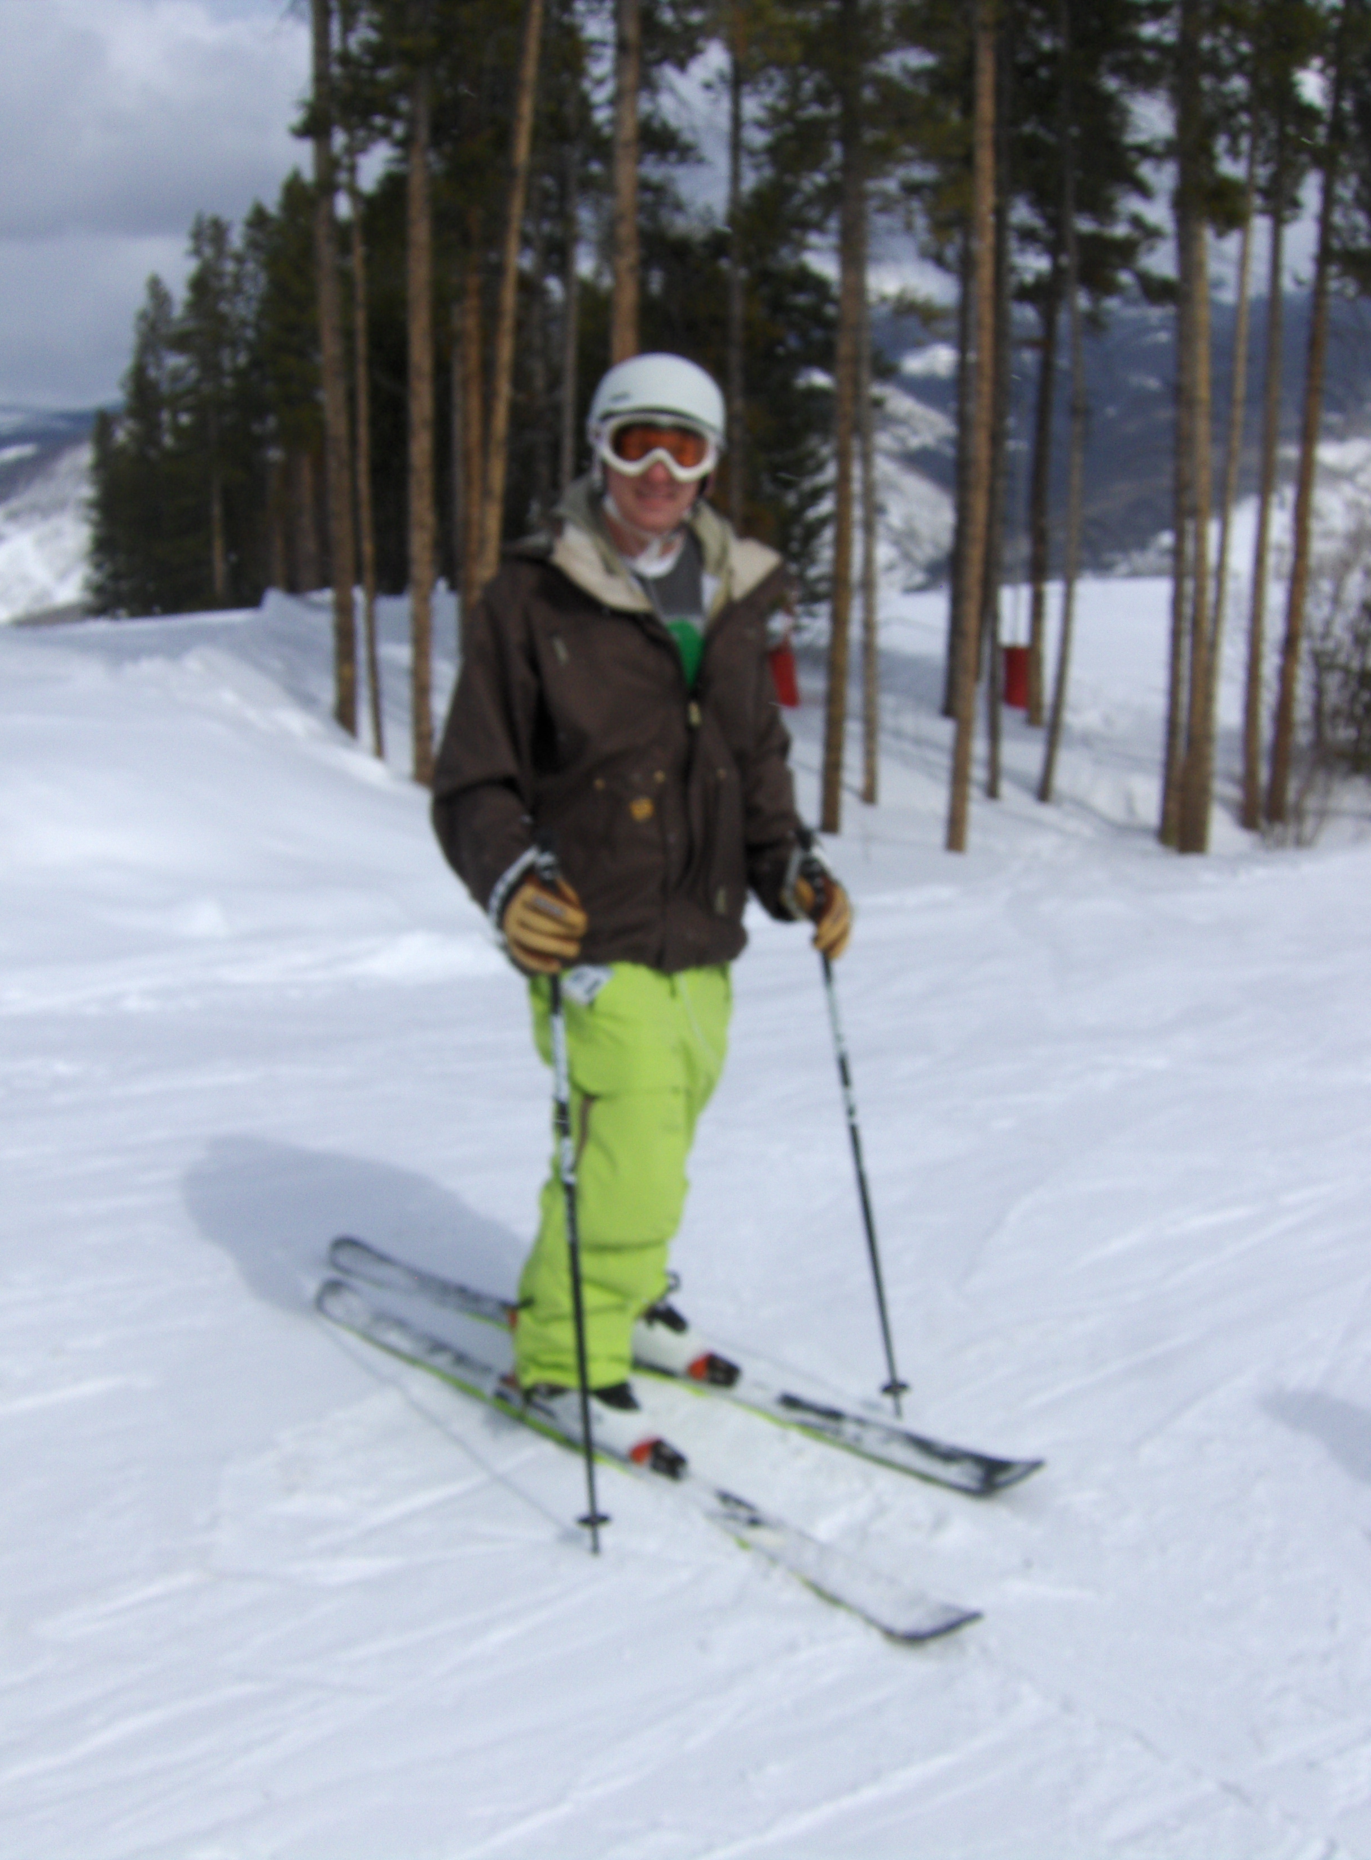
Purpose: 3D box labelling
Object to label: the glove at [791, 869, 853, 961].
[{"bbox_3d":[0.221,-0.025,3.050,0.095,0.145,0.125,-12,19,-38],"label":"glove"}]

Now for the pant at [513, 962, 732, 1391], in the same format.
[{"bbox_3d":[-0.115,0.337,3.330,0.430,0.940,0.340,-13,19,-40],"label":"pant"}]

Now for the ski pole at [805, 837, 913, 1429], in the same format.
[{"bbox_3d":[0.300,0.382,3.254,0.060,1.167,0.068,-28,30,-33],"label":"ski pole"}]

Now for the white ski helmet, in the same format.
[{"bbox_3d":[-0.046,-0.831,2.987,0.218,0.180,0.265,1,16,-9],"label":"white ski helmet"}]

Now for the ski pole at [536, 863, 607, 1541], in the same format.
[{"bbox_3d":[-0.179,0.443,2.976,0.060,1.159,0.068,-10,11,-34],"label":"ski pole"}]

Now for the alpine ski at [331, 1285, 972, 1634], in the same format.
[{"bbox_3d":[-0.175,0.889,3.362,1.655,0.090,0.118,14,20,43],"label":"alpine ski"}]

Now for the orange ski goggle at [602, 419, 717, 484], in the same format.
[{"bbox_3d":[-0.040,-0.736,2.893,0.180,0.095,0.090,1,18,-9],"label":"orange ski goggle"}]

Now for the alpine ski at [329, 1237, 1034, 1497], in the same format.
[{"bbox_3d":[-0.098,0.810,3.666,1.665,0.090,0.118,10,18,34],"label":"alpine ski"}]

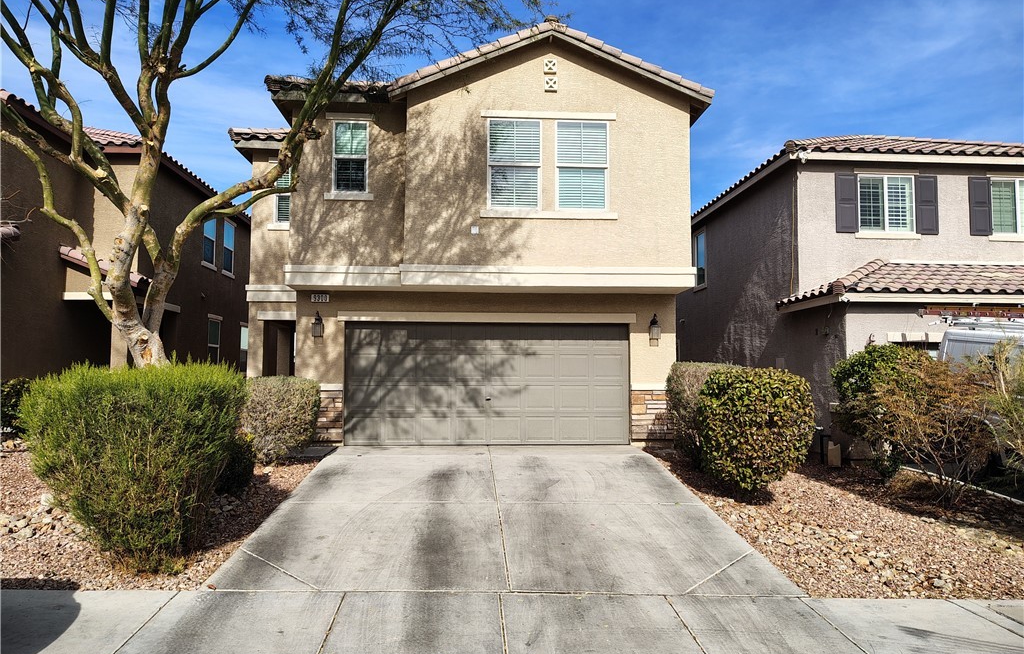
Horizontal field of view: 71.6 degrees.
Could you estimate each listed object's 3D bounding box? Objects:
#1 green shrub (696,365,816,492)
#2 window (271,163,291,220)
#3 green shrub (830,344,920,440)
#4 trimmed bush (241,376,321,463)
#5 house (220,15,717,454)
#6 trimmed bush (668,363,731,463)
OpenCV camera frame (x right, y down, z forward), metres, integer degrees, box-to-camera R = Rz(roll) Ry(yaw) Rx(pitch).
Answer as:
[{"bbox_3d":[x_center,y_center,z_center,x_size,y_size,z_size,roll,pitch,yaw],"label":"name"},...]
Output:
[{"bbox_3d":[3.182,1.337,9.192,1.480,1.597,1.400,0,-4,-3],"label":"green shrub"},{"bbox_3d":[-4.473,-2.676,14.222,0.570,1.188,0.100,0,-4,-3],"label":"window"},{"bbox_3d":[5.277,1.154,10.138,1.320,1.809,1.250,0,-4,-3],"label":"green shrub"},{"bbox_3d":[-3.533,1.396,10.782,1.220,1.285,1.180,0,-4,-3],"label":"trimmed bush"},{"bbox_3d":[-1.427,-1.081,17.161,8.630,6.920,12.300,0,-4,-3],"label":"house"},{"bbox_3d":[3.065,1.333,11.144,1.300,1.518,1.250,0,-4,-3],"label":"trimmed bush"}]

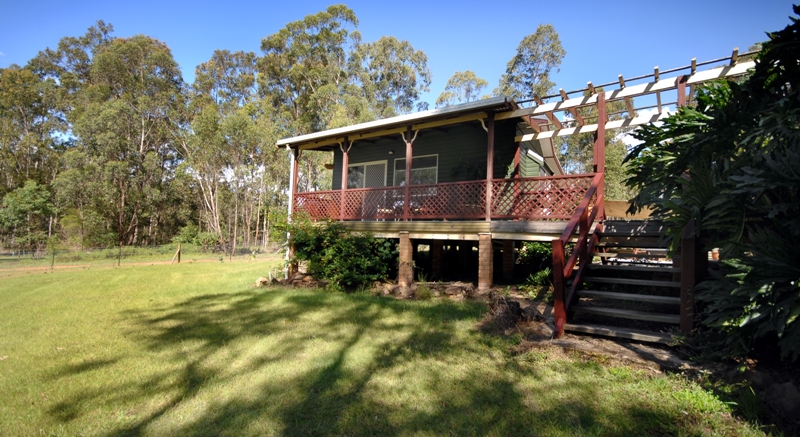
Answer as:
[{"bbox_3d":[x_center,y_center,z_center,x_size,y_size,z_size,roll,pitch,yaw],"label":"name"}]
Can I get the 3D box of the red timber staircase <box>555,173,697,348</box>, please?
[{"bbox_3d":[3.187,0.281,4.678,1.220,2.430,2.850,-1,-6,37],"label":"red timber staircase"}]

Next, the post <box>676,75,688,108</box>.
[{"bbox_3d":[4.649,-1.164,5.468,0.110,2.423,0.110,0,-5,32],"label":"post"}]

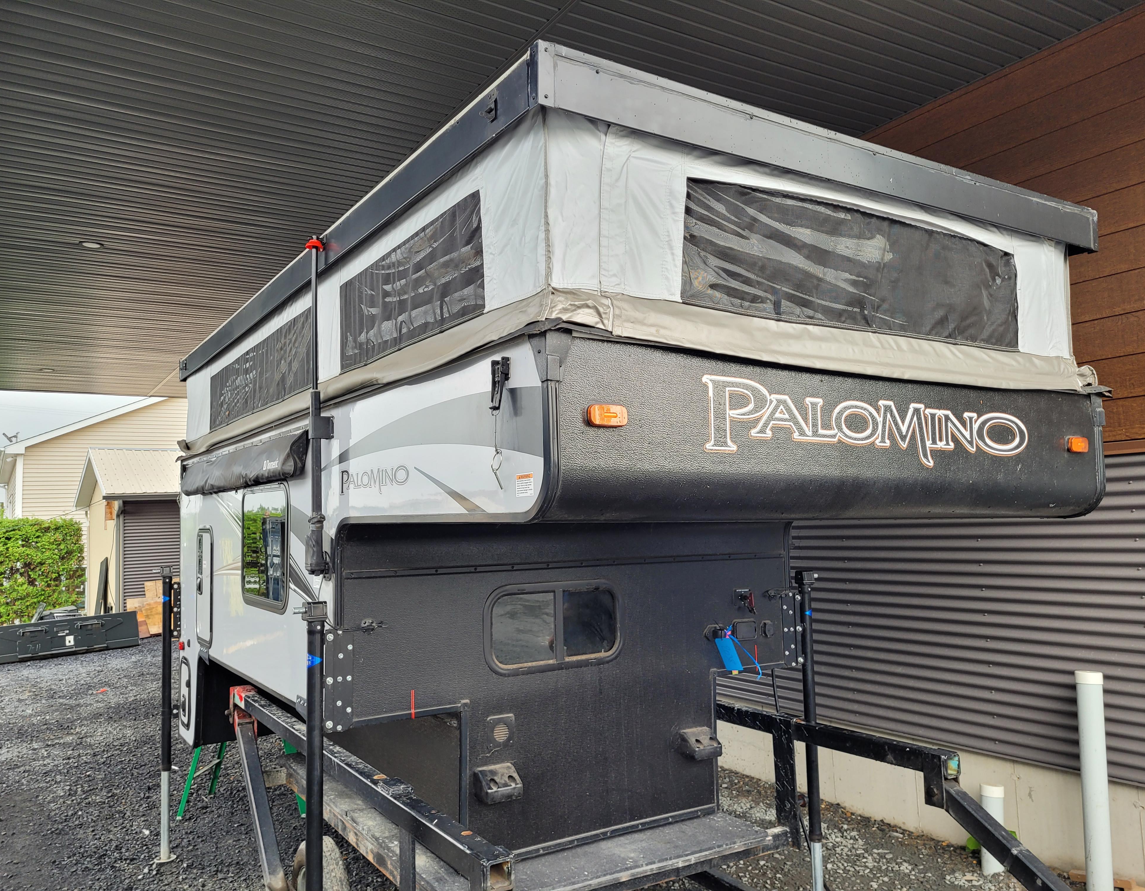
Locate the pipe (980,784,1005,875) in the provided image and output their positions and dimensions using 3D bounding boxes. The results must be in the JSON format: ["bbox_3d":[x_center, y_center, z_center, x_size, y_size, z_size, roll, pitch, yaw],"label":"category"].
[{"bbox_3d":[2.294,2.096,4.870,0.113,0.467,0.113,-1,-4,0],"label":"pipe"}]

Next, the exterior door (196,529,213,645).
[{"bbox_3d":[-1.934,0.729,4.681,0.030,0.600,0.450,2,-6,-32],"label":"exterior door"}]

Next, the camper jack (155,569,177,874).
[{"bbox_3d":[-2.440,1.599,5.360,0.125,1.725,0.125,2,-5,-32],"label":"camper jack"}]

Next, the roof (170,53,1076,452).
[{"bbox_3d":[-0.344,-0.345,4.218,2.130,0.620,4.420,2,-5,-32],"label":"roof"}]

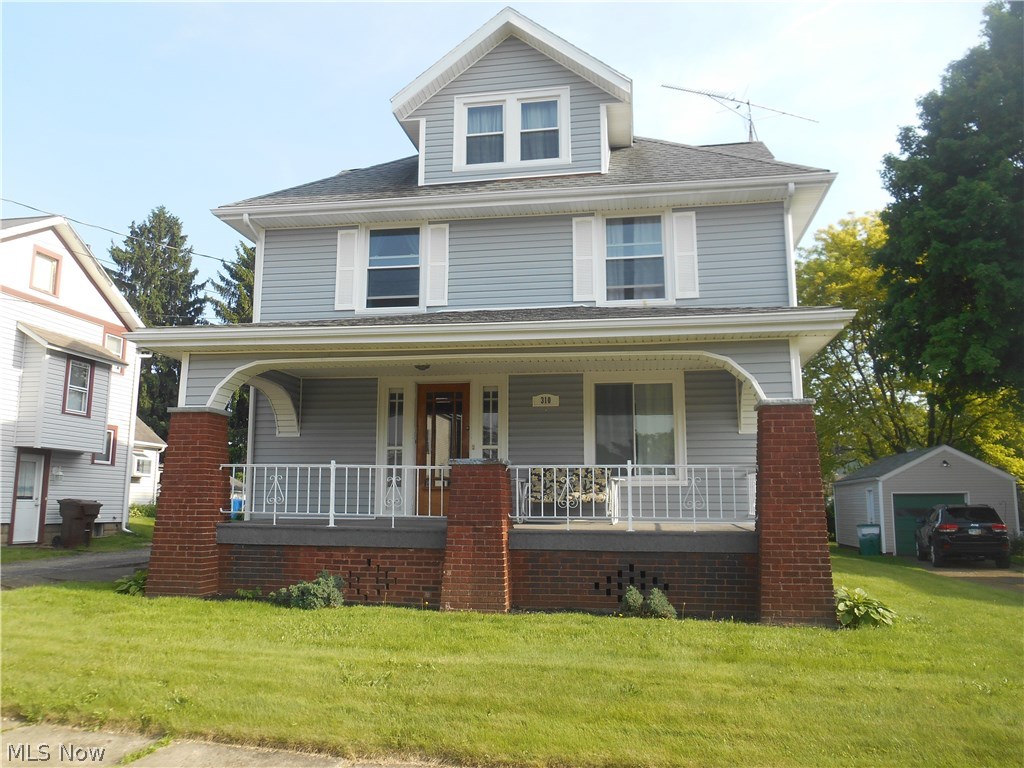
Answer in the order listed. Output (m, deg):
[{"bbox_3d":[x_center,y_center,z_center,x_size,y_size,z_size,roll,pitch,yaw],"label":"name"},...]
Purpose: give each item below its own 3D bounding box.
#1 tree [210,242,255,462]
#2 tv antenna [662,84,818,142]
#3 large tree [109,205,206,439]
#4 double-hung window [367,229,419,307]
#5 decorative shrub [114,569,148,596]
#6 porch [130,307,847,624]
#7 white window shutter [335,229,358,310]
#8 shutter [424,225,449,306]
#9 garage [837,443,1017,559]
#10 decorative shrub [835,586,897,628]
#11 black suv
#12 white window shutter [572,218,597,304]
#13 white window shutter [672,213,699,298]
[{"bbox_3d":[-13.057,-0.069,36.635,5.300,14.240,5.300,-1,-9,9],"label":"tree"},{"bbox_3d":[4.906,-5.509,16.221,4.000,0.930,1.600,4,-10,-21],"label":"tv antenna"},{"bbox_3d":[-18.400,-1.295,39.600,5.800,16.491,5.800,-1,-8,10],"label":"large tree"},{"bbox_3d":[-1.827,-1.792,11.921,0.840,1.260,0.100,-1,-9,9],"label":"double-hung window"},{"bbox_3d":[-4.842,2.518,9.912,0.620,0.380,0.600,-1,-9,9],"label":"decorative shrub"},{"bbox_3d":[-0.310,0.688,10.214,8.524,4.220,3.370,-1,-8,10],"label":"porch"},{"bbox_3d":[-2.574,-1.770,11.993,0.325,1.300,0.050,-1,-9,9],"label":"white window shutter"},{"bbox_3d":[-1.199,-1.925,12.422,0.357,1.365,0.040,-1,-8,10],"label":"shutter"},{"bbox_3d":[15.666,4.444,29.817,4.550,3.780,6.600,-1,-8,10],"label":"garage"},{"bbox_3d":[3.798,2.389,8.264,0.634,0.372,0.620,-1,-8,10],"label":"decorative shrub"},{"bbox_3d":[13.960,4.720,24.060,1.950,1.770,4.820,-3,-10,19],"label":"black suv"},{"bbox_3d":[1.138,-1.950,12.023,0.354,1.352,0.040,-1,-8,10],"label":"white window shutter"},{"bbox_3d":[2.527,-1.860,11.143,0.325,1.300,0.050,-1,-9,9],"label":"white window shutter"}]

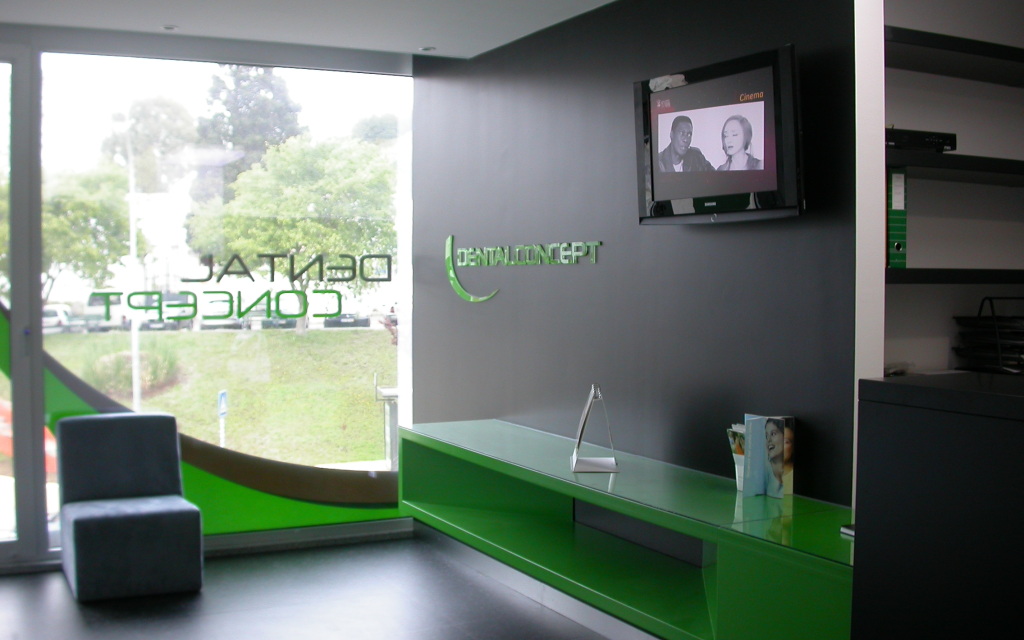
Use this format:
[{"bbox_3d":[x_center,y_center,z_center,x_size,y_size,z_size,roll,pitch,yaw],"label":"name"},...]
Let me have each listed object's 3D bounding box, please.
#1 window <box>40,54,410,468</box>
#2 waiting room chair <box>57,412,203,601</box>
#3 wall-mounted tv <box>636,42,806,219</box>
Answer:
[{"bbox_3d":[-1.236,-0.200,5.129,1.683,1.929,0.080,-1,2,-28],"label":"window"},{"bbox_3d":[-1.610,0.766,4.723,0.484,0.672,0.518,-1,2,-24],"label":"waiting room chair"},{"bbox_3d":[0.714,-0.629,3.960,0.083,0.553,0.908,-4,4,-28],"label":"wall-mounted tv"}]

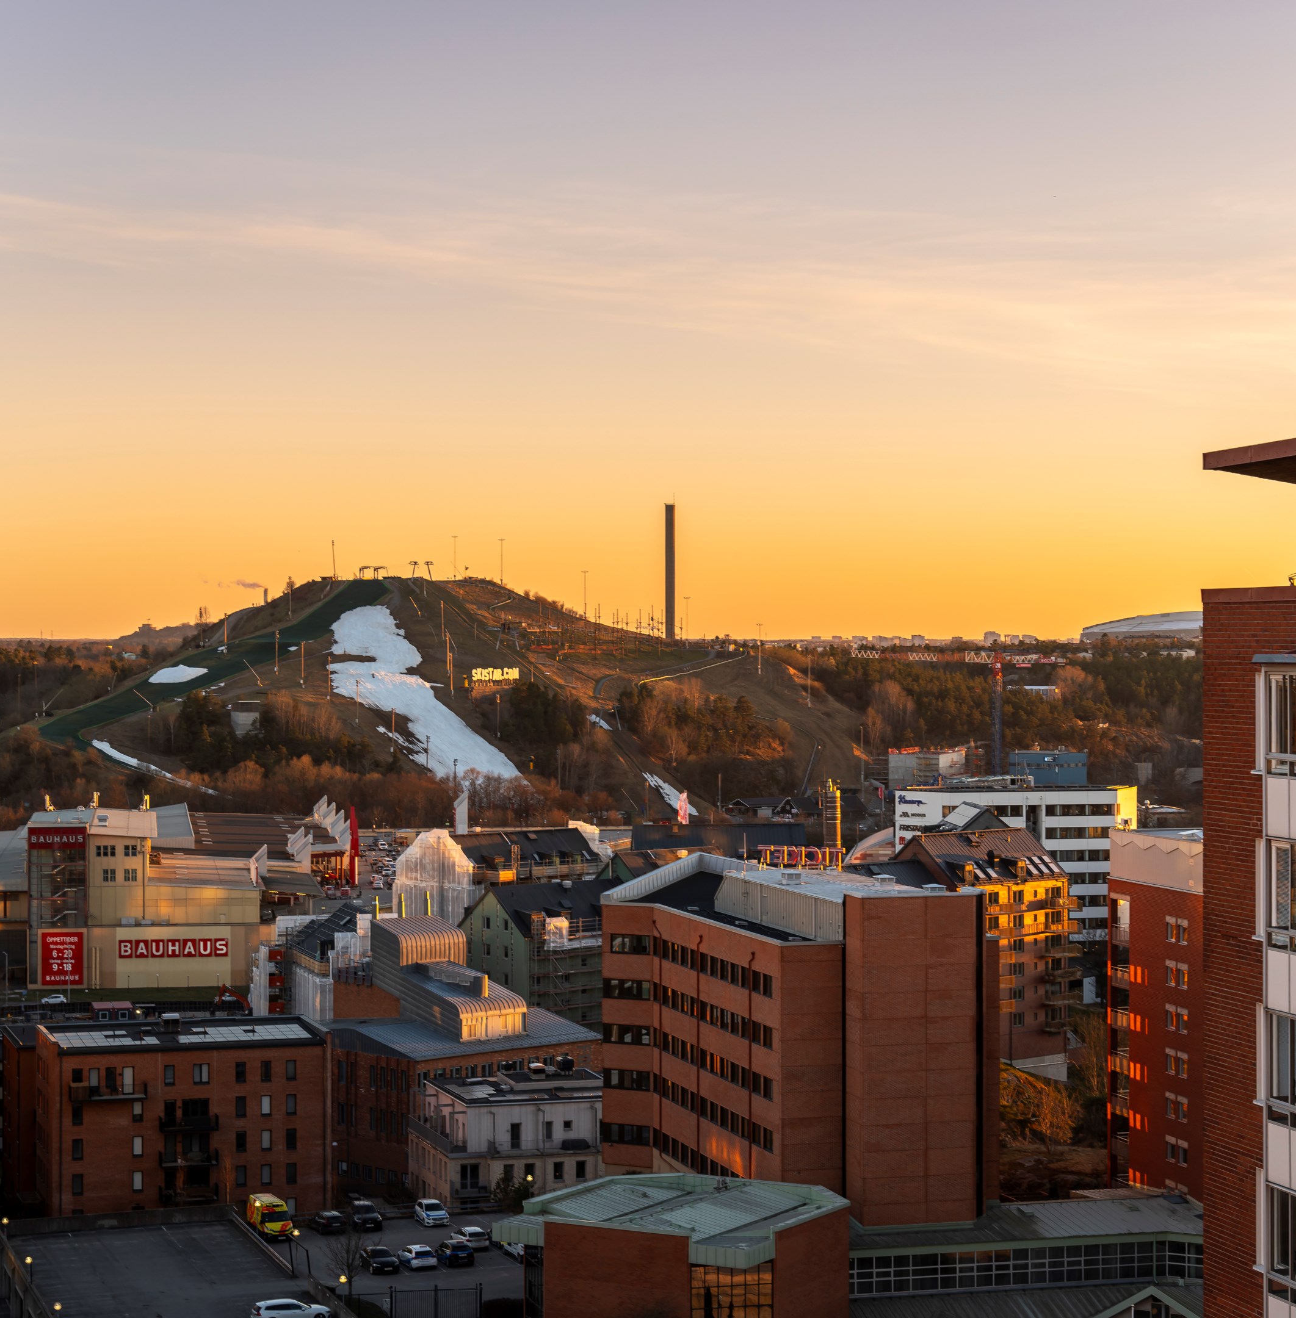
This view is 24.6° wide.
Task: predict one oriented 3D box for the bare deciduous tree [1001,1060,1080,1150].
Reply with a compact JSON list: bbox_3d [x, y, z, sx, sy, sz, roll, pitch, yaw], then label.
[{"bbox_3d":[34.620,39.590,262.000,7.300,8.000,7.000,0,0,0],"label":"bare deciduous tree"}]

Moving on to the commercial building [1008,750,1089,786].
[{"bbox_3d":[108.150,35.300,801.000,14.700,20.500,17.000,0,1,37],"label":"commercial building"}]

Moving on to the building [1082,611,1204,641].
[{"bbox_3d":[502.000,-20.800,2680.000,215.000,44.000,215.000,0,0,11],"label":"building"}]

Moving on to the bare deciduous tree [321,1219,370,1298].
[{"bbox_3d":[-19.010,37.700,187.000,3.300,5.000,3.300,0,0,0],"label":"bare deciduous tree"}]

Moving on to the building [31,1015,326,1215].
[{"bbox_3d":[-38.800,38.500,248.600,21.900,16.000,13.500,0,0,-18],"label":"building"}]

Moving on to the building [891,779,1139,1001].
[{"bbox_3d":[57.000,35.730,461.150,38.500,33.700,18.000,0,0,0],"label":"building"}]

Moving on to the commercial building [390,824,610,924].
[{"bbox_3d":[-18.300,33.270,392.140,24.500,23.200,16.500,0,0,-41],"label":"commercial building"}]

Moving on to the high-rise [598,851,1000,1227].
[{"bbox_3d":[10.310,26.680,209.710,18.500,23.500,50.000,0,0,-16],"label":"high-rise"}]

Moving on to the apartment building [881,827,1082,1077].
[{"bbox_3d":[38.700,35.200,348.900,20.800,29.300,14.200,0,1,-43],"label":"apartment building"}]

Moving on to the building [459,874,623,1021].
[{"bbox_3d":[-9.500,35.150,323.150,19.000,22.000,12.500,0,0,-41],"label":"building"}]

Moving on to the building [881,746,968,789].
[{"bbox_3d":[74.300,35.200,787.200,14.000,21.500,22.000,0,0,24],"label":"building"}]

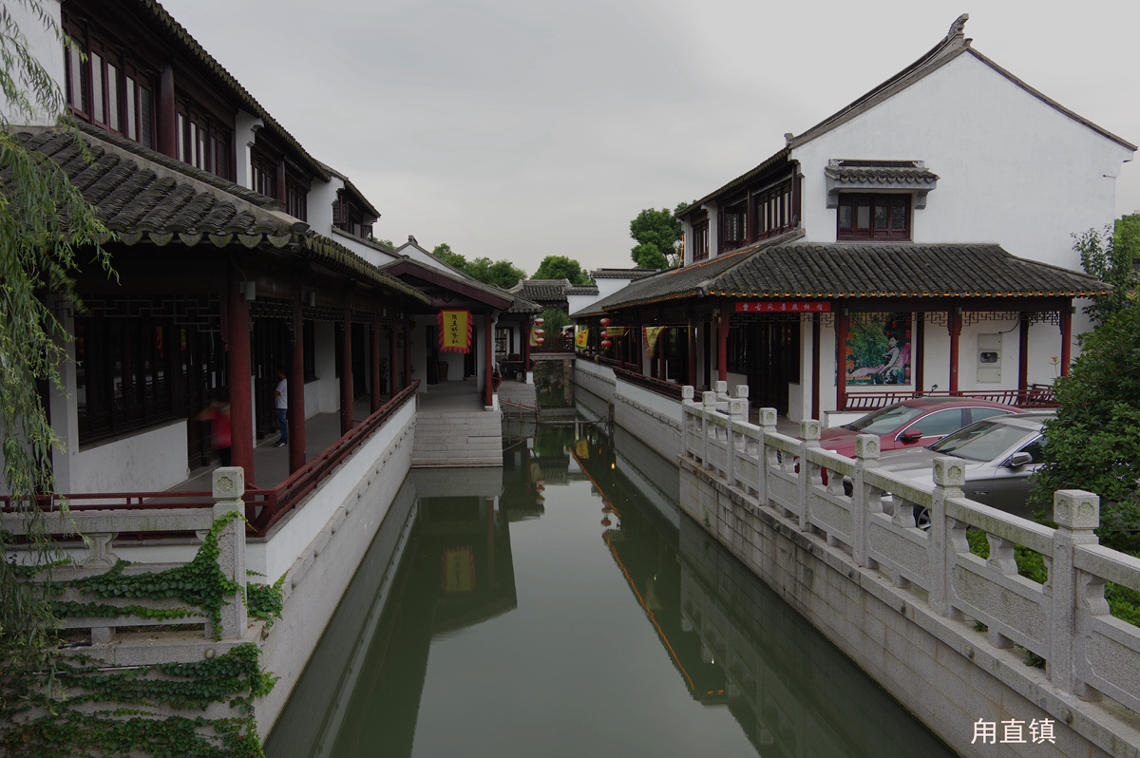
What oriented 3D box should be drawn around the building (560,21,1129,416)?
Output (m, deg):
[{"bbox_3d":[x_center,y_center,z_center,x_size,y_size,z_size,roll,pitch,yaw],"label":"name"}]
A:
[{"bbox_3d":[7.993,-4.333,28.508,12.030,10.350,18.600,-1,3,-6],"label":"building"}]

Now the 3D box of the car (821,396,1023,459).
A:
[{"bbox_3d":[5.953,0.996,14.055,4.700,1.460,1.830,-1,3,-10],"label":"car"}]

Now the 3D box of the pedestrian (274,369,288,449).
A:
[{"bbox_3d":[-6.193,0.601,18.327,0.380,1.710,0.480,-1,3,-15],"label":"pedestrian"}]

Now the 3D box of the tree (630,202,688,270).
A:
[{"bbox_3d":[7.123,-7.447,65.690,5.800,12.500,5.800,0,3,-6],"label":"tree"}]

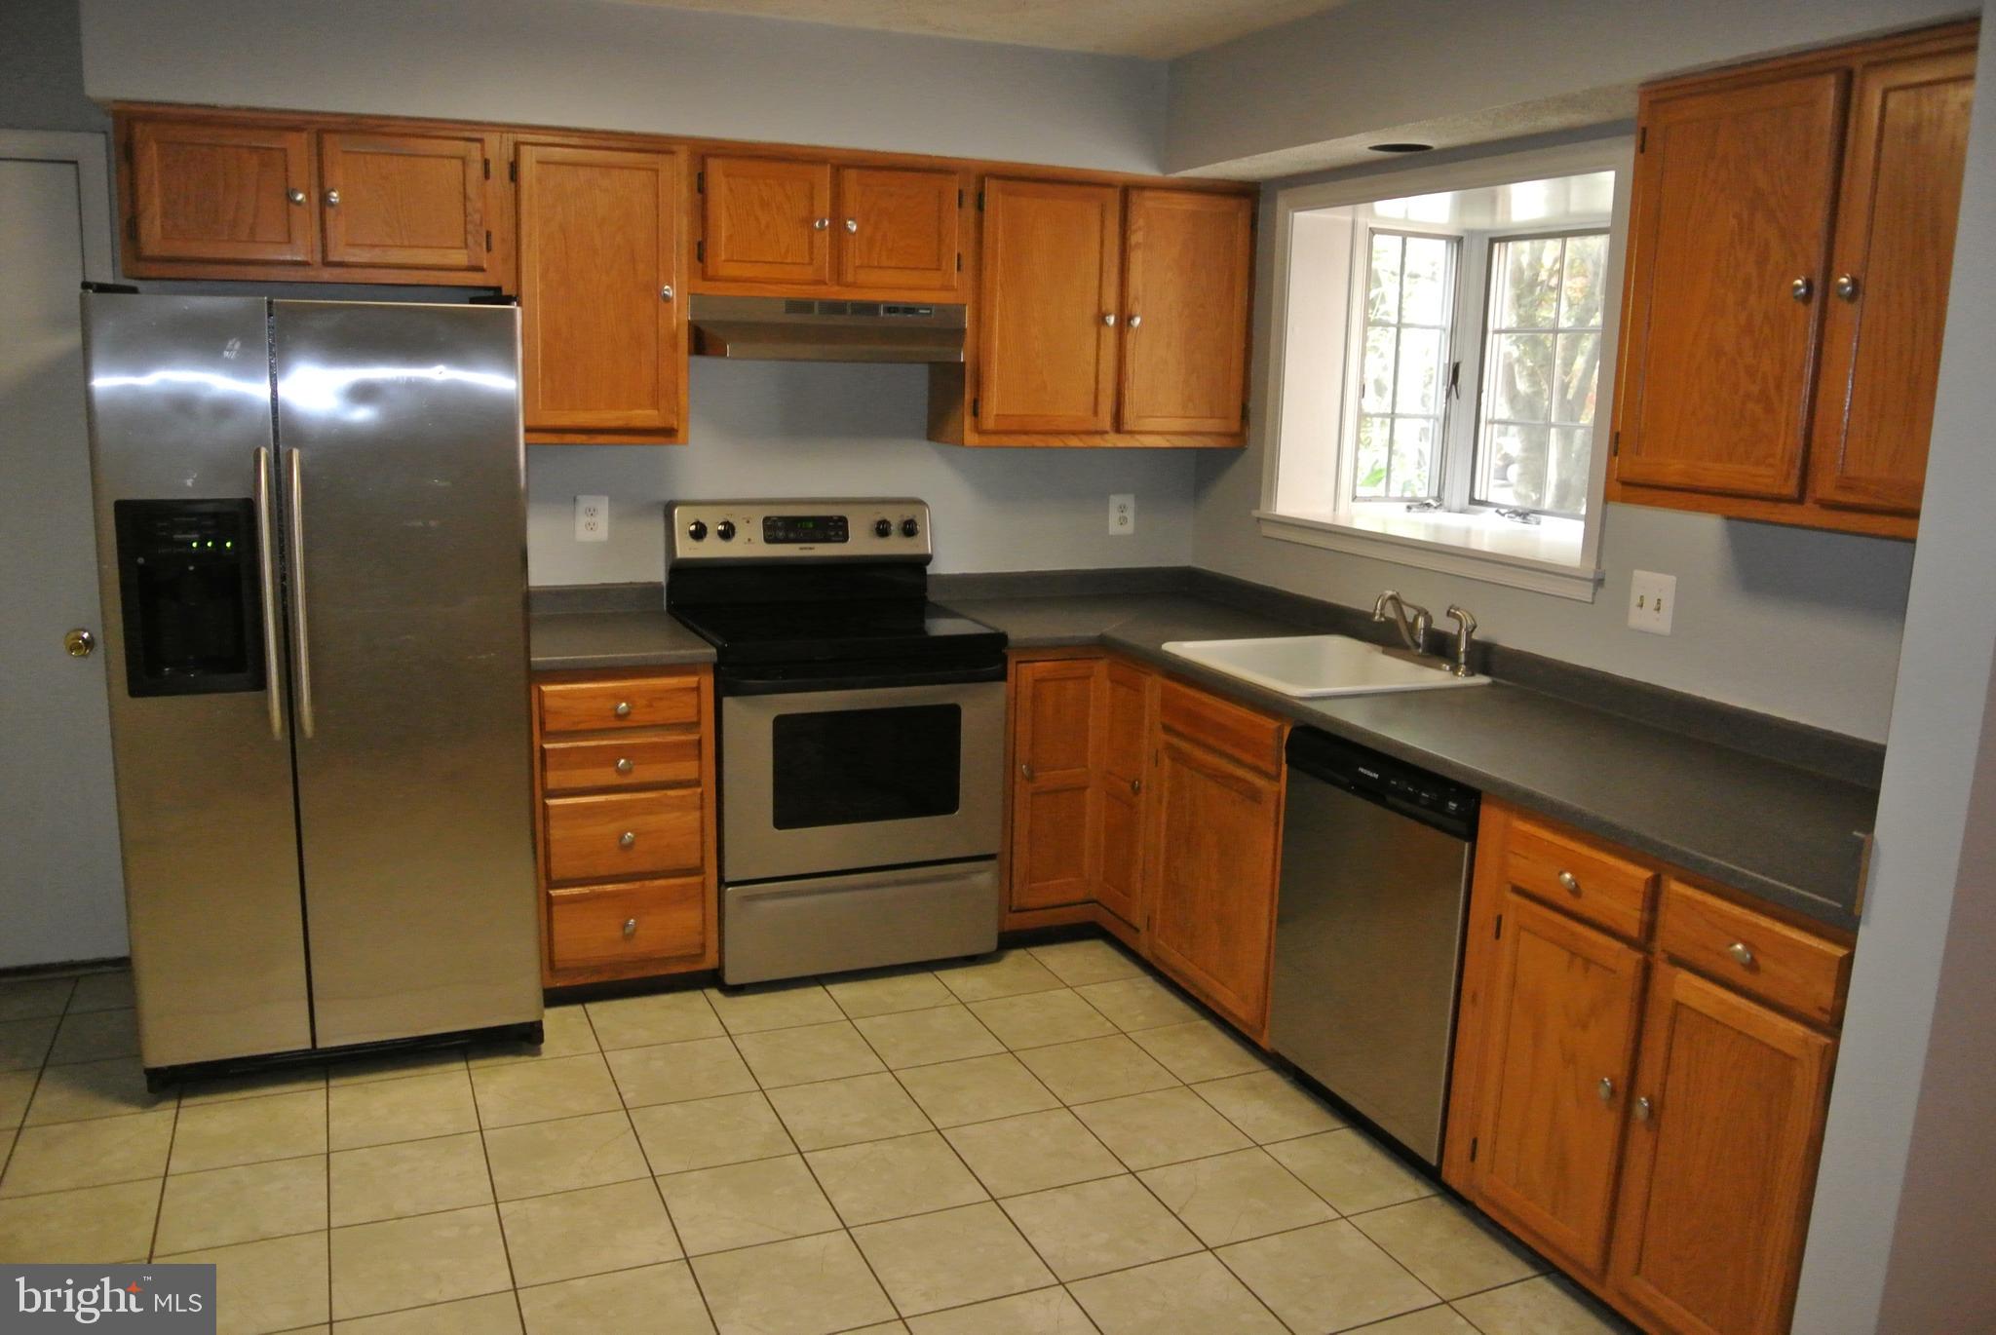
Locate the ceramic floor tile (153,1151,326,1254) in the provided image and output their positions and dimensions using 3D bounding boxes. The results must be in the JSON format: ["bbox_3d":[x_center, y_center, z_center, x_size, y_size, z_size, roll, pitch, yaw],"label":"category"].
[{"bbox_3d":[-1.417,1.012,2.820,0.301,0.010,0.301,-3,12,-23],"label":"ceramic floor tile"}]

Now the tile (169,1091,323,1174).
[{"bbox_3d":[-1.532,0.958,3.082,0.302,0.012,0.302,-3,11,-23],"label":"tile"}]

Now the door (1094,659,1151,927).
[{"bbox_3d":[0.322,0.338,4.004,0.025,0.692,0.275,-3,11,-23],"label":"door"}]

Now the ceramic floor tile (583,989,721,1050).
[{"bbox_3d":[-0.855,0.886,3.740,0.305,0.012,0.295,-3,12,-23],"label":"ceramic floor tile"}]

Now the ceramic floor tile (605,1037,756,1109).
[{"bbox_3d":[-0.721,0.930,3.423,0.302,0.012,0.302,-3,11,-23],"label":"ceramic floor tile"}]

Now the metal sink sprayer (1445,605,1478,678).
[{"bbox_3d":[1.102,-0.066,3.575,0.080,0.172,0.045,0,11,-12],"label":"metal sink sprayer"}]

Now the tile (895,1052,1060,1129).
[{"bbox_3d":[-0.045,0.958,3.391,0.300,0.010,0.300,-3,11,-23],"label":"tile"}]

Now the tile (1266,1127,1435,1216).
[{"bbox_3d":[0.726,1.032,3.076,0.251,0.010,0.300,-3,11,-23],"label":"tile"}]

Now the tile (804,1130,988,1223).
[{"bbox_3d":[-0.204,1.026,3.005,0.301,0.010,0.301,-3,12,-23],"label":"tile"}]

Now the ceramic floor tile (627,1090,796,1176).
[{"bbox_3d":[-0.601,0.987,3.169,0.301,0.010,0.301,-3,12,-23],"label":"ceramic floor tile"}]

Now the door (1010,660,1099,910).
[{"bbox_3d":[0.155,0.318,4.116,0.268,0.700,0.020,-3,12,-23],"label":"door"}]

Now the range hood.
[{"bbox_3d":[-0.465,-0.904,3.999,0.759,0.152,0.445,-3,12,-23],"label":"range hood"}]

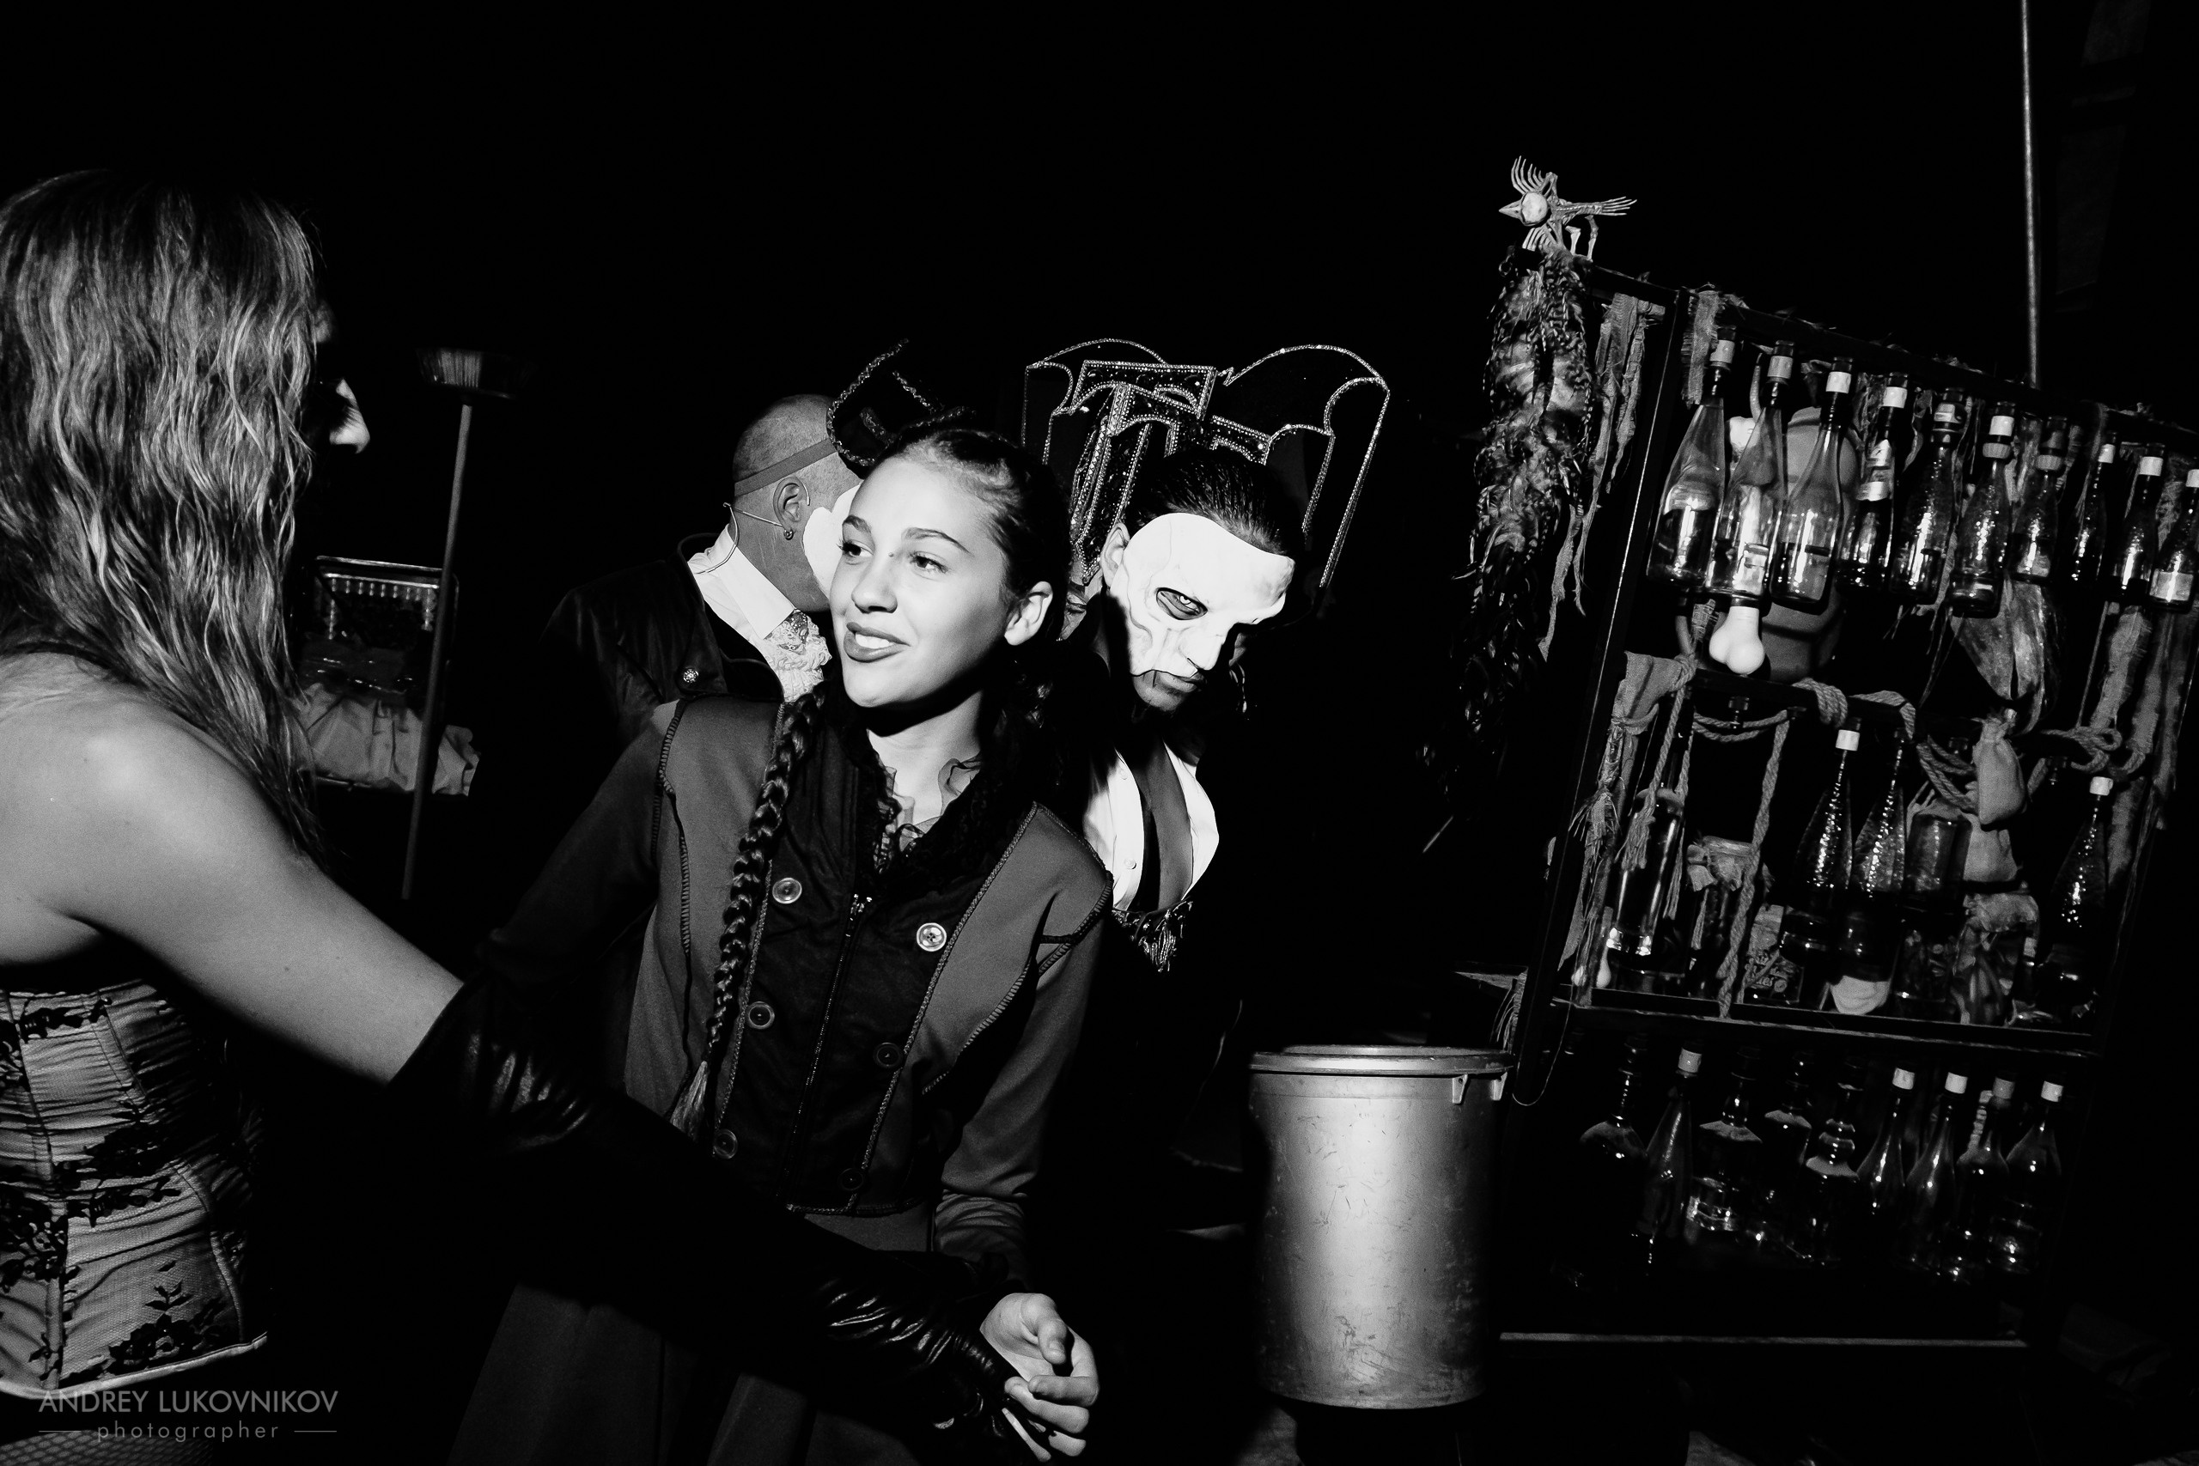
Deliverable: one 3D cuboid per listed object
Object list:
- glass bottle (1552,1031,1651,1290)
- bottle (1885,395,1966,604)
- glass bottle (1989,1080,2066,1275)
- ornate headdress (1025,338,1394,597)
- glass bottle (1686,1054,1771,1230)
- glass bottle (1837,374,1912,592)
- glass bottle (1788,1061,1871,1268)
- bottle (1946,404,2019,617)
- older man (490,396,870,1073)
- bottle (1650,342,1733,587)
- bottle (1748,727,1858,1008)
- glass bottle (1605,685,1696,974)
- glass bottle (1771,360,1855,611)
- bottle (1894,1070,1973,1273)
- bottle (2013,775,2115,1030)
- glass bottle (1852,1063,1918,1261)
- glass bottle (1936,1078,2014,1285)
[{"bbox_3d":[0.666,0.558,2.139,0.083,0.346,0.083,9,5,-20],"label":"glass bottle"},{"bbox_3d":[1.093,-0.310,2.160,0.061,0.283,0.061,7,6,-20],"label":"bottle"},{"bbox_3d":[1.354,0.639,2.385,0.065,0.303,0.065,7,6,-20],"label":"glass bottle"},{"bbox_3d":[0.117,-0.289,1.800,0.350,0.270,0.210,12,6,26],"label":"ornate headdress"},{"bbox_3d":[0.853,0.551,2.225,0.081,0.256,0.081,8,6,-19],"label":"glass bottle"},{"bbox_3d":[1.017,-0.324,2.147,0.068,0.275,0.068,8,6,-19],"label":"glass bottle"},{"bbox_3d":[1.024,0.596,2.287,0.075,0.295,0.075,8,6,-19],"label":"glass bottle"},{"bbox_3d":[1.187,-0.295,2.194,0.062,0.287,0.062,4,7,-19],"label":"bottle"},{"bbox_3d":[-0.503,0.453,2.000,0.380,1.720,0.500,14,7,37],"label":"older man"},{"bbox_3d":[0.753,-0.337,2.060,0.076,0.305,0.076,8,6,-19],"label":"bottle"},{"bbox_3d":[0.967,0.156,2.203,0.079,0.325,0.079,8,6,-19],"label":"bottle"},{"bbox_3d":[0.709,0.120,2.091,0.061,0.356,0.061,8,5,-20],"label":"glass bottle"},{"bbox_3d":[0.934,-0.318,2.121,0.076,0.312,0.076,8,6,-19],"label":"glass bottle"},{"bbox_3d":[1.183,0.615,2.324,0.064,0.305,0.064,9,5,-20],"label":"bottle"},{"bbox_3d":[1.391,0.224,2.348,0.078,0.325,0.078,8,6,-19],"label":"bottle"},{"bbox_3d":[1.103,0.597,2.294,0.064,0.288,0.064,5,6,-19],"label":"glass bottle"},{"bbox_3d":[1.265,0.634,2.354,0.065,0.316,0.065,6,6,-19],"label":"glass bottle"}]

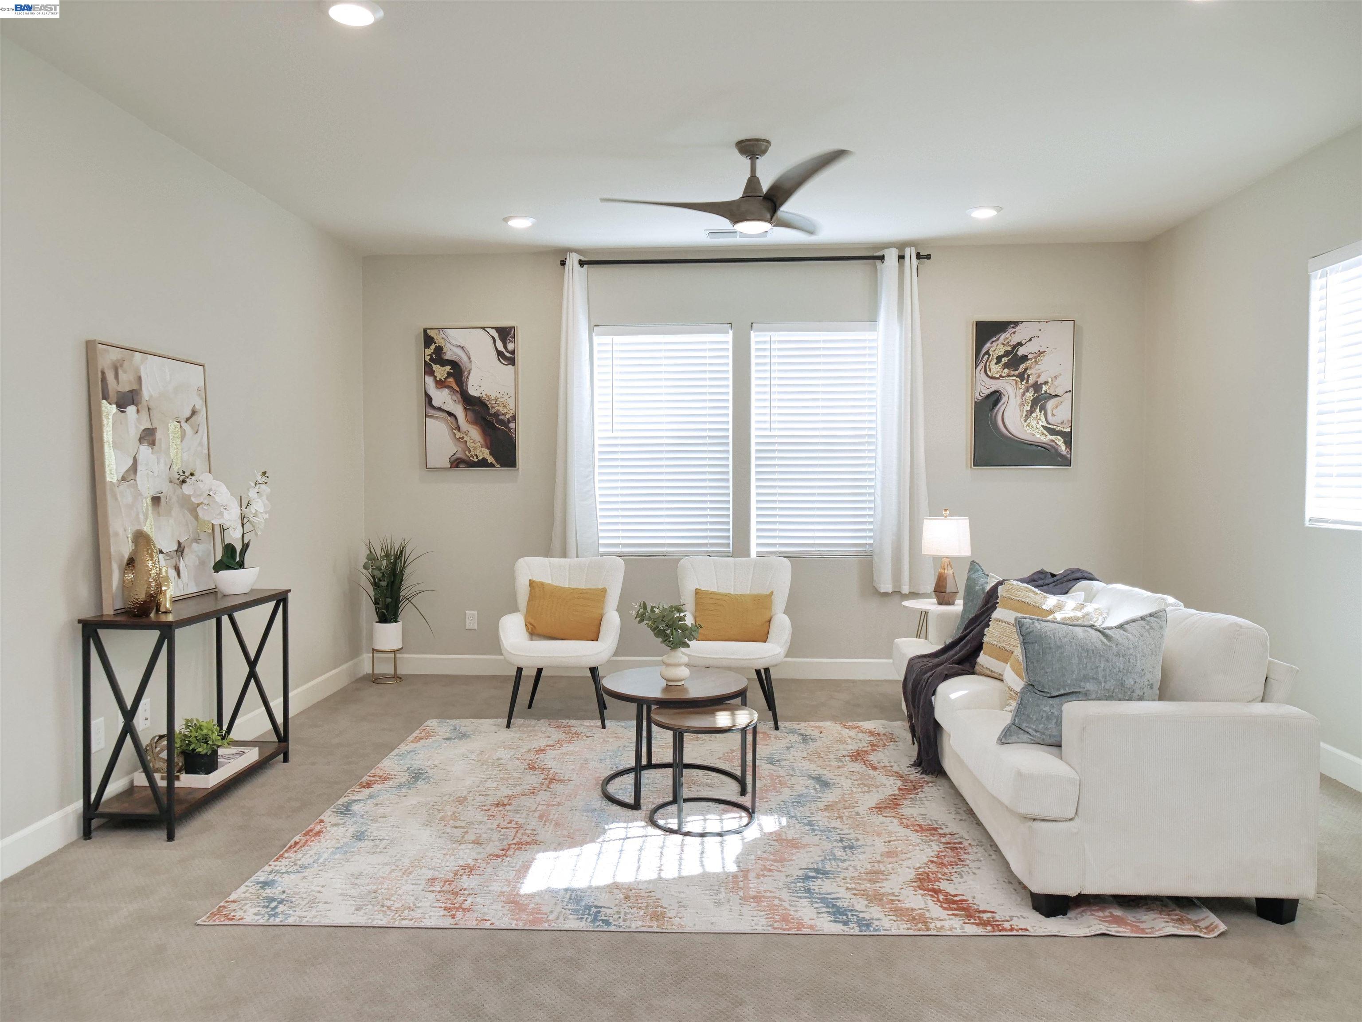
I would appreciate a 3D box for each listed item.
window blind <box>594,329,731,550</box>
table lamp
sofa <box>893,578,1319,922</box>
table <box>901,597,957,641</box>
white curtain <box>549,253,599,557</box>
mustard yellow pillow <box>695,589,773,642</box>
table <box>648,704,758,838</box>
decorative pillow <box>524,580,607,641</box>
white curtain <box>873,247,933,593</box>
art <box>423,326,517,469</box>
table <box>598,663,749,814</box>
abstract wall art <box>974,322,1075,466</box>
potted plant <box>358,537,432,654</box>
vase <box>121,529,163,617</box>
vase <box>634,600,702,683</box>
[{"bbox_3d":[-0.114,-0.456,6.165,0.903,1.497,0.071,0,2,3],"label":"window blind"},{"bbox_3d":[1.533,0.272,5.481,0.284,0.553,0.284,0,2,3],"label":"table lamp"},{"bbox_3d":[1.526,0.736,3.923,0.924,0.883,2.274,0,2,3],"label":"sofa"},{"bbox_3d":[1.503,0.821,5.371,0.480,0.570,0.480,0,2,3],"label":"table"},{"bbox_3d":[-0.683,-0.555,6.007,0.335,2.150,0.120,0,2,3],"label":"white curtain"},{"bbox_3d":[0.289,0.576,5.175,0.436,0.294,0.132,0,-13,3],"label":"mustard yellow pillow"},{"bbox_3d":[0.082,0.981,3.635,0.420,0.395,0.420,0,2,0],"label":"table"},{"bbox_3d":[-0.617,0.534,5.110,0.440,0.290,0.130,6,-14,2],"label":"decorative pillow"},{"bbox_3d":[1.398,-0.556,5.907,0.375,2.150,0.120,0,2,3],"label":"white curtain"},{"bbox_3d":[-1.351,-0.728,6.102,0.602,0.917,0.040,0,2,3],"label":"art"},{"bbox_3d":[-0.021,0.949,4.035,0.624,0.457,0.624,0,2,3],"label":"table"},{"bbox_3d":[2.150,-0.729,5.935,0.619,0.923,0.040,0,2,3],"label":"abstract wall art"},{"bbox_3d":[-1.839,0.531,6.046,0.467,0.741,0.406,0,2,3],"label":"potted plant"},{"bbox_3d":[-1.982,0.223,3.485,0.145,0.310,0.130,0,2,3],"label":"vase"},{"bbox_3d":[-0.057,0.547,3.902,0.275,0.335,0.220,0,2,3],"label":"vase"}]

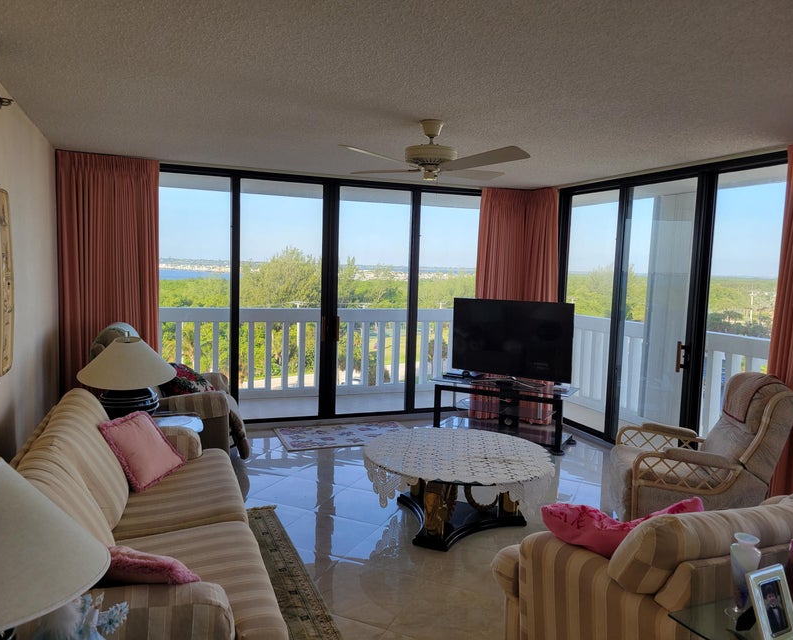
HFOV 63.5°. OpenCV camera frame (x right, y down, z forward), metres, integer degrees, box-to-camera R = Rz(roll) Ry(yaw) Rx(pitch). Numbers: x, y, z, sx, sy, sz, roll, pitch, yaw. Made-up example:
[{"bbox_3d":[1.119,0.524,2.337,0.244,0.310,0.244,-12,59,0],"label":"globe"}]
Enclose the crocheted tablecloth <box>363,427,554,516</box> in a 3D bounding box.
[{"bbox_3d":[0.385,0.929,3.995,1.200,0.225,1.200,2,5,1],"label":"crocheted tablecloth"}]

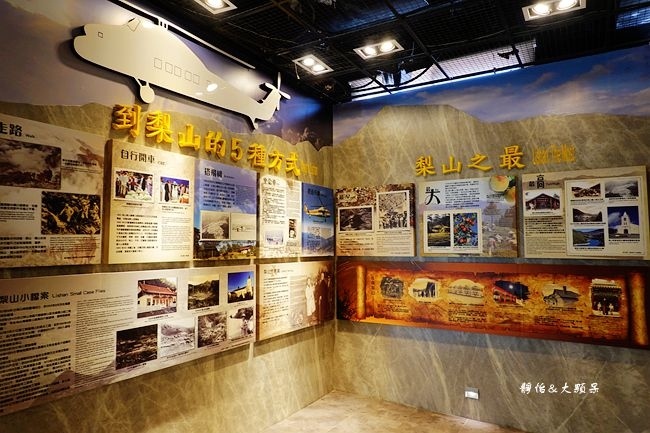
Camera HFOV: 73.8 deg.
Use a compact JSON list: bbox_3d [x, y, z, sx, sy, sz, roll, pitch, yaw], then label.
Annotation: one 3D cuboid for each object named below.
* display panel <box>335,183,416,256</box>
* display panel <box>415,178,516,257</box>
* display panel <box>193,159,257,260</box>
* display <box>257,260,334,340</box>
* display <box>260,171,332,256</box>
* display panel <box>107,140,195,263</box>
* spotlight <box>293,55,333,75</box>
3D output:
[{"bbox_3d":[0.513,0.048,4.444,0.890,0.724,0.045,-2,-4,32],"label":"display panel"},{"bbox_3d":[1.295,0.018,3.955,0.862,0.715,0.045,-2,-4,32],"label":"display panel"},{"bbox_3d":[-0.748,-0.029,3.330,0.045,0.713,0.631,-2,-4,32],"label":"display panel"},{"bbox_3d":[-0.236,0.749,4.101,0.045,0.627,1.241,-2,-4,32],"label":"display"},{"bbox_3d":[-0.237,0.035,4.143,0.045,0.710,1.241,-2,-4,32],"label":"display"},{"bbox_3d":[-1.095,-0.067,2.767,0.055,0.717,0.606,-2,-4,32],"label":"display panel"},{"bbox_3d":[-0.095,-1.320,3.701,0.199,0.080,0.360,-2,-4,32],"label":"spotlight"}]

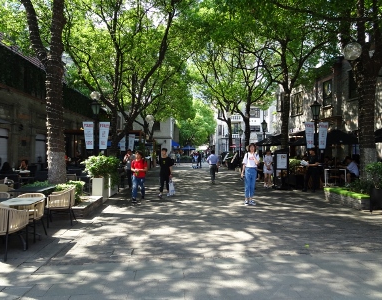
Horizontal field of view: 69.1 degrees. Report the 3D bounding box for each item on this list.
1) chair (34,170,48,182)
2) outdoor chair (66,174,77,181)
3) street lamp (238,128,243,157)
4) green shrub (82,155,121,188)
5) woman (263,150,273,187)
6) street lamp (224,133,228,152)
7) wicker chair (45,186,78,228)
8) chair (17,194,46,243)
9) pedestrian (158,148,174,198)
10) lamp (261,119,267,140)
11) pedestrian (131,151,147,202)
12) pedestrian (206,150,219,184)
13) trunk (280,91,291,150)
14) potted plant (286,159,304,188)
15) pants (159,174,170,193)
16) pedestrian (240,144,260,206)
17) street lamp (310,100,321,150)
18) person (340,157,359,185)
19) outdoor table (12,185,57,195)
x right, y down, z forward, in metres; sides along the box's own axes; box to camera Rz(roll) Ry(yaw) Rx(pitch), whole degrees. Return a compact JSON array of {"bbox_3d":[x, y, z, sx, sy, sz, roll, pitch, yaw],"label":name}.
[{"bbox_3d":[-5.950,1.250,11.000,0.580,0.800,0.600,0,-1,-9],"label":"chair"},{"bbox_3d":[-4.280,1.248,9.900,0.560,0.820,0.560,0,-1,-5],"label":"outdoor chair"},{"bbox_3d":[4.550,-0.010,25.200,0.440,3.800,0.440,0,-1,0],"label":"street lamp"},{"bbox_3d":[-3.000,0.730,9.500,0.850,1.150,2.000,0,-1,-5],"label":"green shrub"},{"bbox_3d":[3.370,0.873,12.100,0.460,1.650,0.320,0,-1,11],"label":"woman"},{"bbox_3d":[4.220,0.124,33.000,0.420,3.900,0.420,0,-1,0],"label":"street lamp"},{"bbox_3d":[-2.750,1.192,5.950,0.570,0.790,0.580,0,-1,-17],"label":"wicker chair"},{"bbox_3d":[-2.870,1.178,4.900,0.570,0.780,0.570,0,-1,-3],"label":"chair"},{"bbox_3d":[-0.900,0.797,9.550,0.550,1.720,0.420,0,-1,-1],"label":"pedestrian"},{"bbox_3d":[5.050,-0.110,19.050,0.450,3.800,0.450,0,-1,0],"label":"lamp"},{"bbox_3d":[-1.660,0.812,8.750,0.560,1.660,0.440,0,-1,-6],"label":"pedestrian"},{"bbox_3d":[1.085,0.870,14.000,0.600,1.710,0.400,0,-1,0],"label":"pedestrian"},{"bbox_3d":[5.220,-0.770,15.300,0.550,5.000,0.550,0,-1,0],"label":"trunk"},{"bbox_3d":[4.700,1.047,12.600,0.700,1.320,0.800,0,-1,-5],"label":"potted plant"},{"bbox_3d":[-0.925,1.130,9.650,0.370,0.720,0.320,0,-1,6],"label":"pants"},{"bbox_3d":[1.670,0.721,7.850,0.540,1.750,0.340,0,-1,5],"label":"pedestrian"},{"bbox_3d":[5.400,-0.230,12.000,0.470,3.800,0.470,0,-1,0],"label":"street lamp"},{"bbox_3d":[7.200,0.950,12.500,0.850,1.240,0.520,0,-1,9],"label":"person"},{"bbox_3d":[-3.420,1.210,6.000,0.700,0.730,0.820,0,-1,-11],"label":"outdoor table"}]

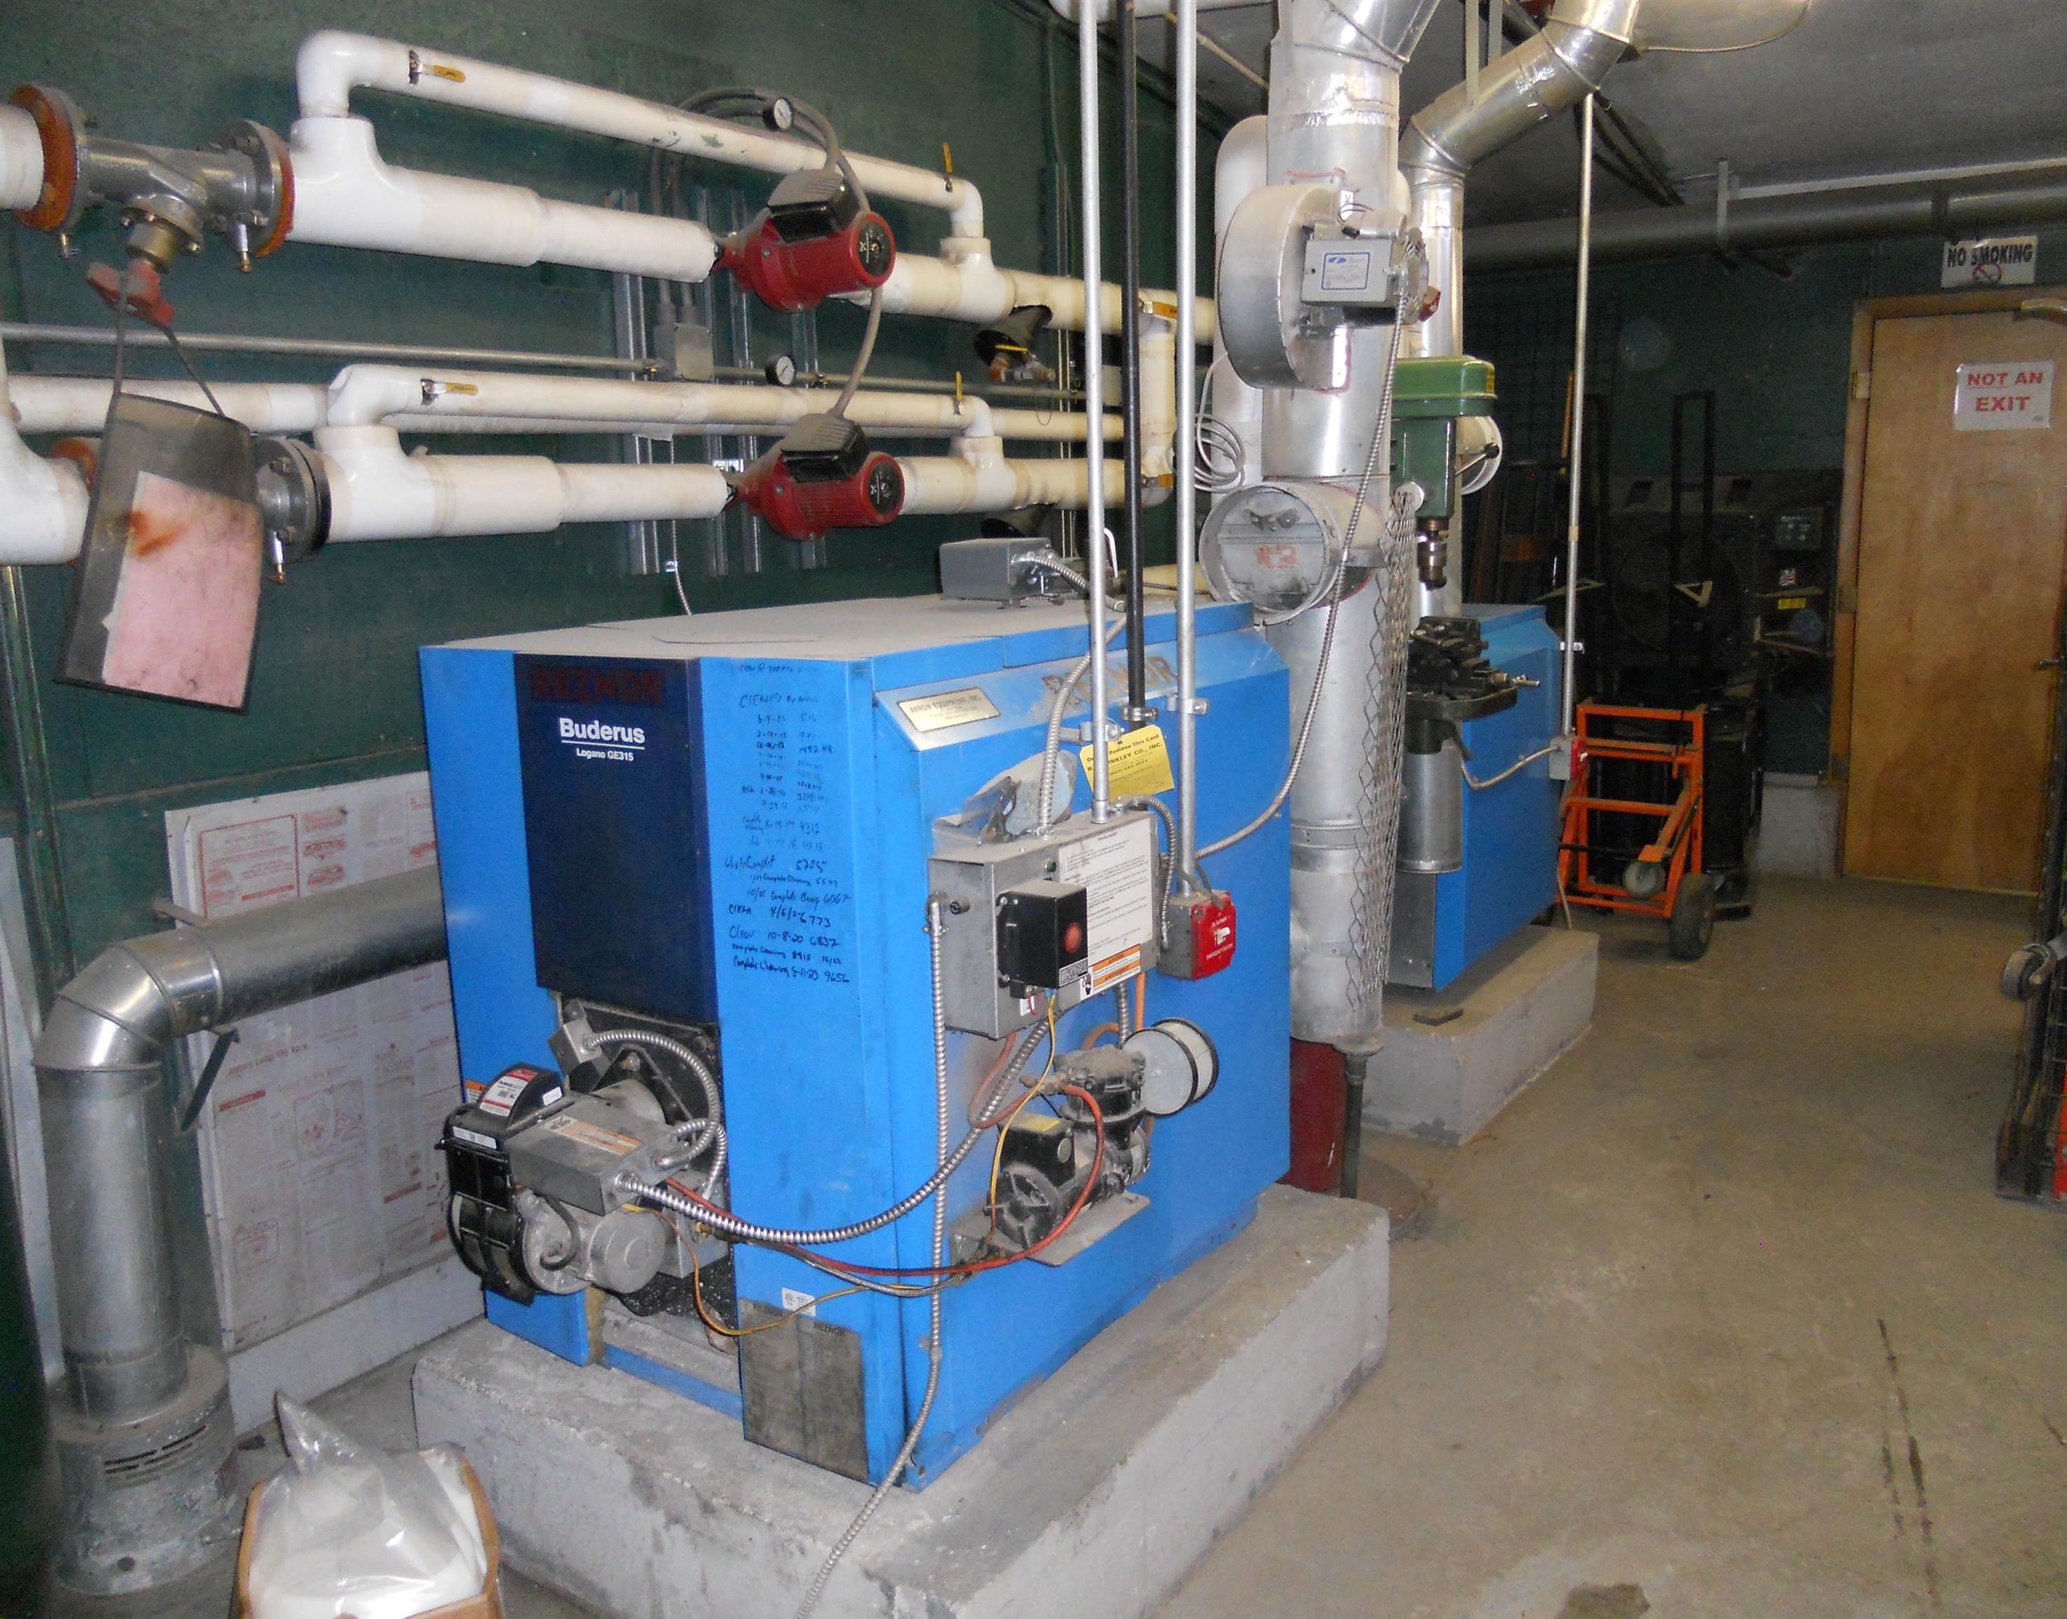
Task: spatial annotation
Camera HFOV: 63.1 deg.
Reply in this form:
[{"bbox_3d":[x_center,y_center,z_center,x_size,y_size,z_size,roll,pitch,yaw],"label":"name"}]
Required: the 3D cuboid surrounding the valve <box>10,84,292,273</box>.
[{"bbox_3d":[-1.152,-0.824,2.268,0.225,0.255,0.350,6,13,34],"label":"valve"}]

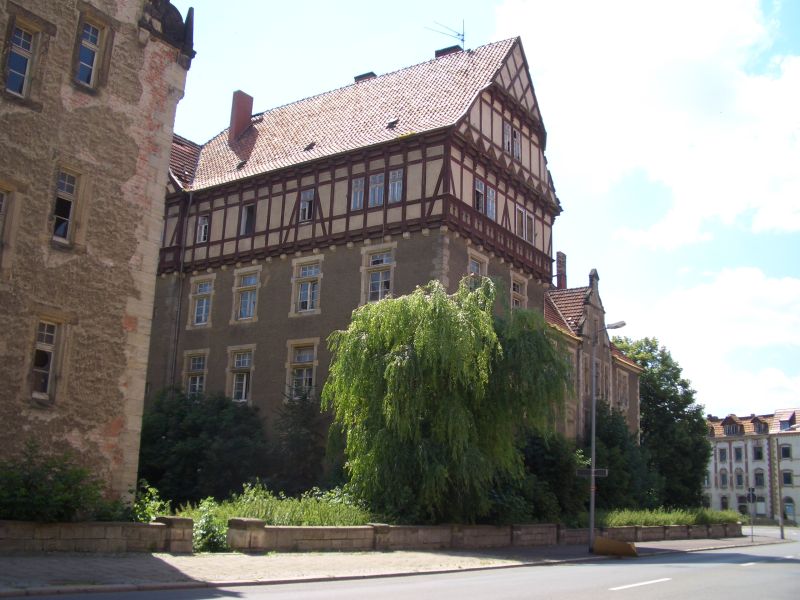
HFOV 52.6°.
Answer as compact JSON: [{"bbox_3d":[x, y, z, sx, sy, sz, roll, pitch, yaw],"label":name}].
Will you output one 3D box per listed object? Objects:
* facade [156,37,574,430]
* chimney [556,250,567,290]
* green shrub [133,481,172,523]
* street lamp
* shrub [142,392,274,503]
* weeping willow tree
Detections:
[{"bbox_3d":[-2.570,-1.100,49.473,21.600,28.200,14.000,-7,-16,33],"label":"facade"},{"bbox_3d":[11.680,-1.923,58.480,0.450,3.200,0.950,-7,-16,33],"label":"chimney"},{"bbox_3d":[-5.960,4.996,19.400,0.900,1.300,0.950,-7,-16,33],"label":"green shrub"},{"bbox_3d":[6.536,4.189,25.451,1.350,7.200,0.350,-7,-16,33],"label":"street lamp"},{"bbox_3d":[-8.790,6.902,36.000,5.200,5.800,6.300,-7,-16,33],"label":"shrub"},{"bbox_3d":[1.644,3.729,28.600,8.400,8.900,8.600,2,-14,0],"label":"weeping willow tree"}]

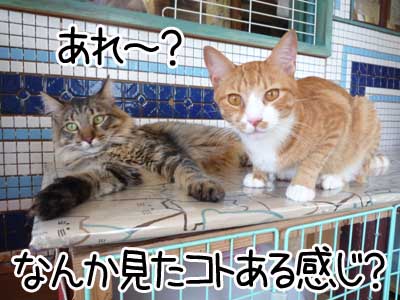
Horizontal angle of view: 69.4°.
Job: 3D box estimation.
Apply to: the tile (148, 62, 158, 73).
[{"bbox_3d":[-0.123,-0.213,0.747,0.023,0.023,0.006,-2,4,-25],"label":"tile"}]

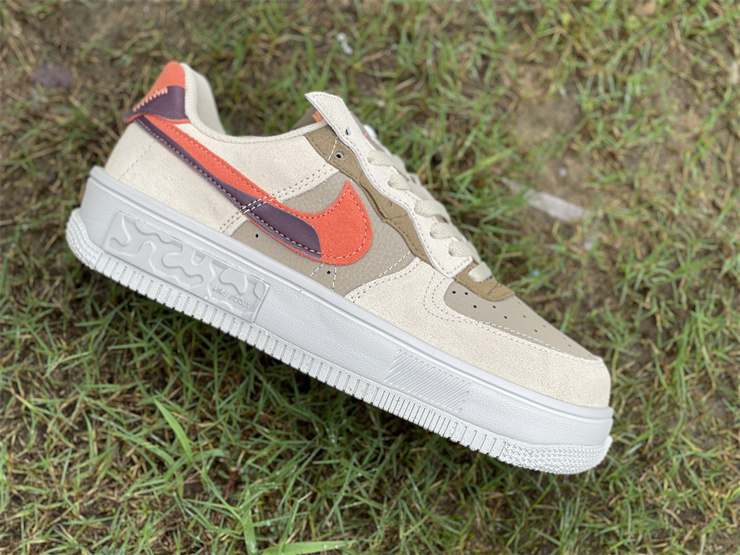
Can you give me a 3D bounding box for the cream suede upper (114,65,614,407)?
[{"bbox_3d":[0.008,-0.030,0.660,0.272,0.100,0.083,24,99,-4],"label":"cream suede upper"}]

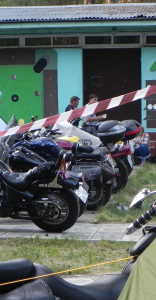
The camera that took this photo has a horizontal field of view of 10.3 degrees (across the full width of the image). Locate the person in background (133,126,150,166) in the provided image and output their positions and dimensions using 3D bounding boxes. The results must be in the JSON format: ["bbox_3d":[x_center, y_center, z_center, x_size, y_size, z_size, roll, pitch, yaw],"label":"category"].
[{"bbox_3d":[1.612,-0.119,22.022,0.500,1.030,0.700,1,3,14],"label":"person in background"}]

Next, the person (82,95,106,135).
[{"bbox_3d":[0.363,-0.438,21.004,0.500,1.770,0.480,-3,4,-45],"label":"person"}]

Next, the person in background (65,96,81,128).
[{"bbox_3d":[-0.135,-0.438,21.205,0.380,1.750,0.500,2,3,32],"label":"person in background"}]

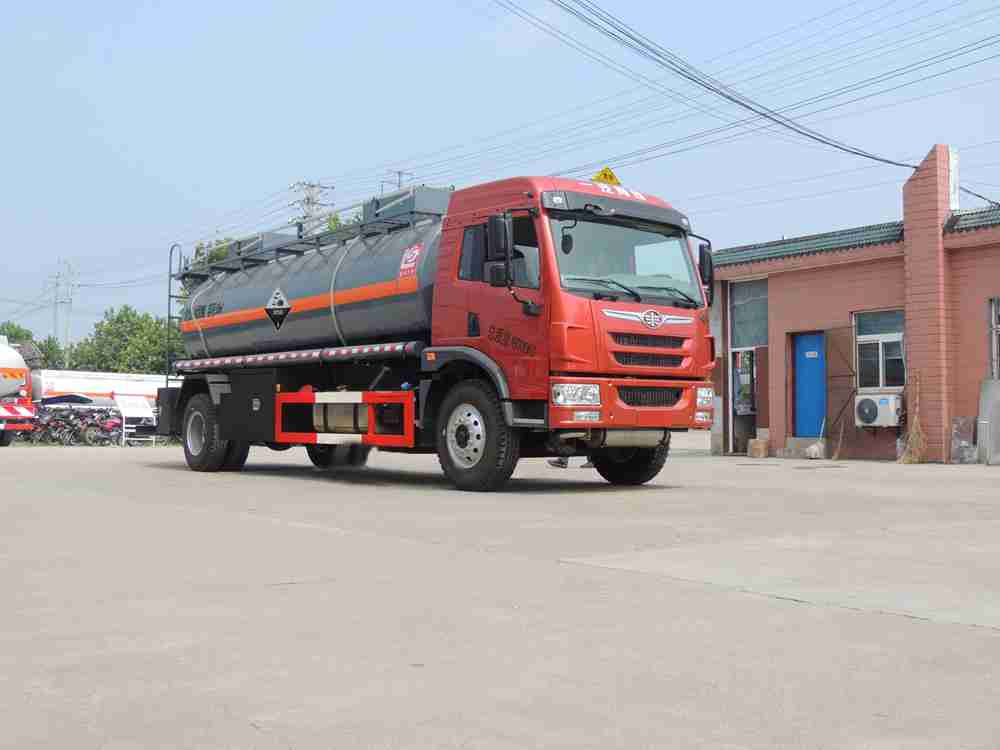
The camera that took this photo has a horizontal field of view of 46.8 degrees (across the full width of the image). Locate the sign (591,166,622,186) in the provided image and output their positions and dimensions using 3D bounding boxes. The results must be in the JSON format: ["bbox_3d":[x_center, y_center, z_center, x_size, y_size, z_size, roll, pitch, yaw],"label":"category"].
[{"bbox_3d":[1.009,-1.888,11.034,0.370,0.180,0.080,2,-3,-38],"label":"sign"}]

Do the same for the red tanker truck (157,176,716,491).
[{"bbox_3d":[-1.298,-0.404,13.899,2.586,3.252,8.706,2,-3,-38],"label":"red tanker truck"}]

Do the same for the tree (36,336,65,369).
[{"bbox_3d":[-23.341,0.597,60.000,2.200,5.200,2.200,0,-2,0],"label":"tree"}]

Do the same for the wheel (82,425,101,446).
[{"bbox_3d":[-11.666,1.728,33.000,0.620,0.630,0.120,2,-3,-30],"label":"wheel"}]

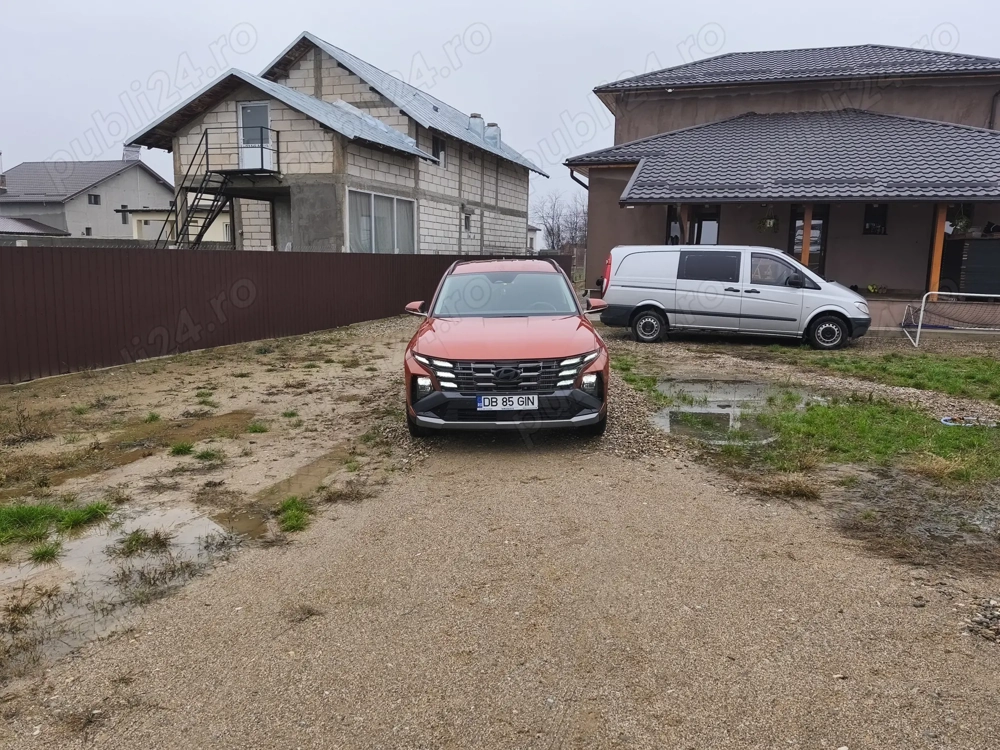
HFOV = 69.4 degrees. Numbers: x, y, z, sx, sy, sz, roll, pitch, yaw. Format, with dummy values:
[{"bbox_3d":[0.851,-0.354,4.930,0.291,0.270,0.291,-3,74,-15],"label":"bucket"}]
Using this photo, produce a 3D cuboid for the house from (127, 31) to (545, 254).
[{"bbox_3d":[-4.306,-6.827,26.324,7.860,8.200,17.950,4,10,18],"label":"house"}]

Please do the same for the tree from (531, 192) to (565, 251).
[{"bbox_3d":[4.365,-13.050,65.000,3.000,6.900,2.900,1,9,0],"label":"tree"}]

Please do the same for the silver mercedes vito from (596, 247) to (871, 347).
[{"bbox_3d":[4.926,-1.671,15.067,5.200,1.920,1.950,3,10,16],"label":"silver mercedes vito"}]

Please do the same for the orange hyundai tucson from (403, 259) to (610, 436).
[{"bbox_3d":[0.061,-0.473,8.253,1.920,1.650,4.520,1,9,0],"label":"orange hyundai tucson"}]

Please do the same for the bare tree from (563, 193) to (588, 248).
[{"bbox_3d":[6.975,-13.005,65.000,2.800,6.900,2.800,1,9,0],"label":"bare tree"}]

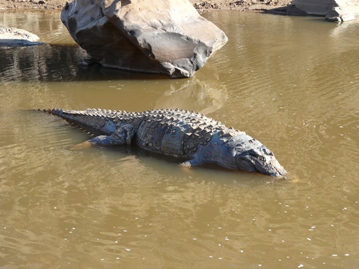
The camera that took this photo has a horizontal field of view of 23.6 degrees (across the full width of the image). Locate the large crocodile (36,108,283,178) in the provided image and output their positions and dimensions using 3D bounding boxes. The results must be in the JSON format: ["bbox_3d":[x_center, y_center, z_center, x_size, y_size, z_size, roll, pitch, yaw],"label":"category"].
[{"bbox_3d":[-0.400,-0.070,9.600,3.750,0.550,1.050,14,25,34],"label":"large crocodile"}]

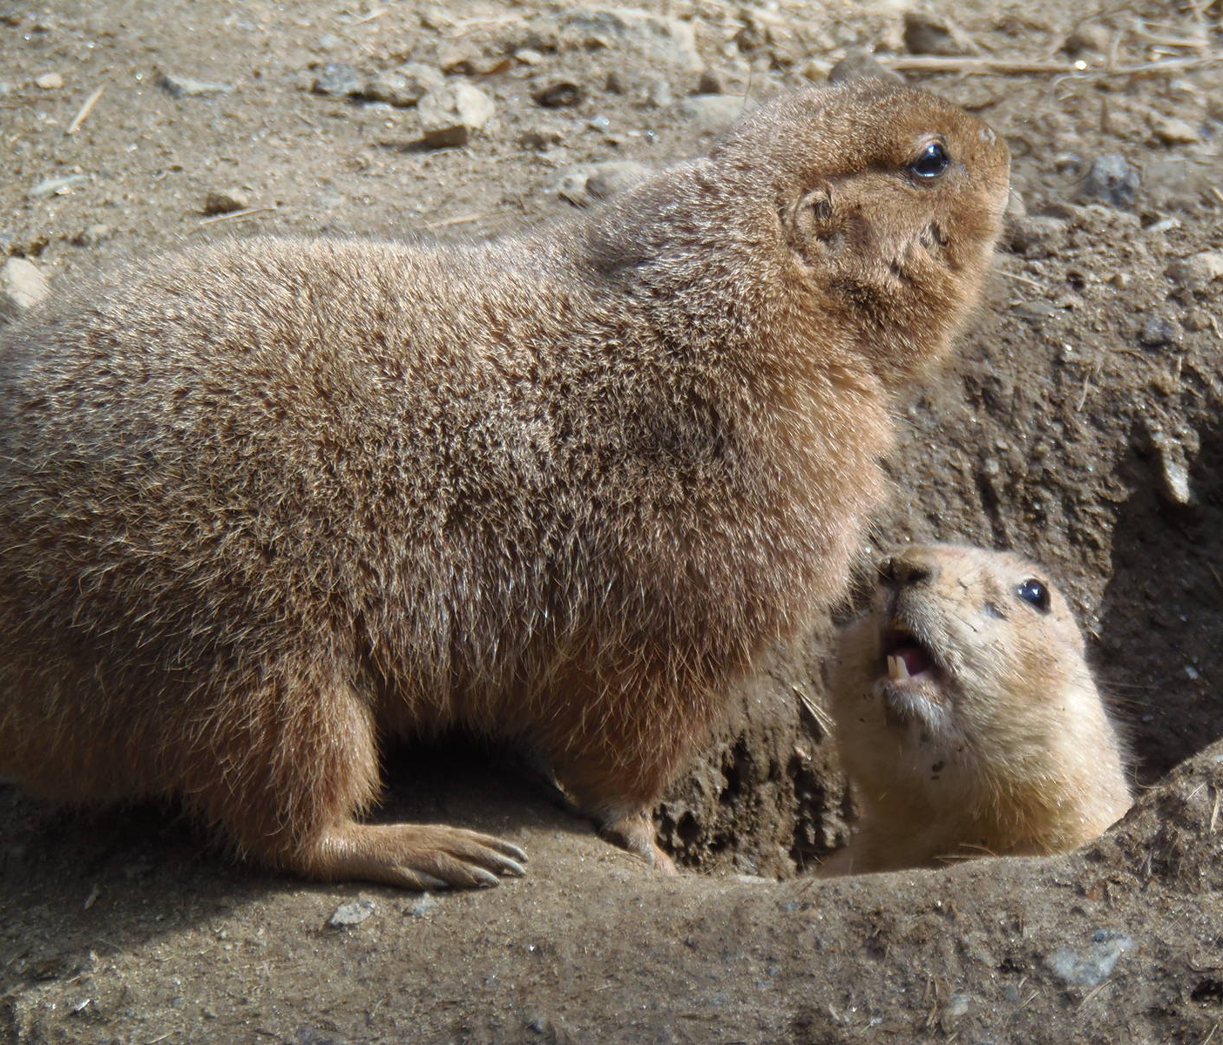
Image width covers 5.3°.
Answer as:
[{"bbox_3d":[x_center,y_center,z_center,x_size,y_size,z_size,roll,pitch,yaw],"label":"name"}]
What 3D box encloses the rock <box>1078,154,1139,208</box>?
[{"bbox_3d":[0.148,-0.102,3.910,0.018,0.015,0.016,0,21,0],"label":"rock"}]

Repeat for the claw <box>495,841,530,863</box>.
[{"bbox_3d":[-0.026,0.088,3.500,0.010,0.004,0.004,20,22,1],"label":"claw"}]

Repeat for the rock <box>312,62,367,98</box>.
[{"bbox_3d":[-0.084,-0.136,4.040,0.017,0.009,0.014,0,22,0],"label":"rock"}]

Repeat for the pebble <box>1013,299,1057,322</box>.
[{"bbox_3d":[0.126,-0.063,3.883,0.013,0.004,0.011,0,22,0],"label":"pebble"}]

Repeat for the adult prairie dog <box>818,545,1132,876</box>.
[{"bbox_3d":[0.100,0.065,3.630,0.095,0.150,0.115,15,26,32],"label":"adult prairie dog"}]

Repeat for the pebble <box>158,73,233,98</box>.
[{"bbox_3d":[-0.127,-0.133,4.000,0.023,0.006,0.011,0,21,0],"label":"pebble"}]

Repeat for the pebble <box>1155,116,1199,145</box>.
[{"bbox_3d":[0.171,-0.118,3.970,0.014,0.007,0.011,0,21,0],"label":"pebble"}]

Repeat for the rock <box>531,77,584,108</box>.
[{"bbox_3d":[-0.016,-0.132,4.032,0.016,0.007,0.013,0,22,0],"label":"rock"}]

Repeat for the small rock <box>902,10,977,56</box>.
[{"bbox_3d":[0.102,-0.151,4.060,0.024,0.012,0.018,0,21,0],"label":"small rock"}]

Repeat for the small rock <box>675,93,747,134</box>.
[{"bbox_3d":[0.032,-0.123,3.960,0.024,0.010,0.018,0,21,0],"label":"small rock"}]

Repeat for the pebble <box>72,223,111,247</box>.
[{"bbox_3d":[-0.156,-0.086,3.933,0.012,0.006,0.009,0,22,0],"label":"pebble"}]

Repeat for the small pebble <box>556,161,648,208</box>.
[{"bbox_3d":[-0.002,-0.101,3.900,0.028,0.010,0.021,0,21,0],"label":"small pebble"}]

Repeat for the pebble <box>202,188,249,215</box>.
[{"bbox_3d":[-0.116,-0.097,3.956,0.014,0.006,0.011,0,22,0],"label":"pebble"}]

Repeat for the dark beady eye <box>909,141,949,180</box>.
[{"bbox_3d":[0.086,-0.099,3.570,0.011,0.010,0.007,-8,23,-19],"label":"dark beady eye"}]

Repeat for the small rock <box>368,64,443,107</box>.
[{"bbox_3d":[-0.063,-0.134,4.000,0.023,0.011,0.017,0,21,0],"label":"small rock"}]

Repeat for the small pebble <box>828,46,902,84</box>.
[{"bbox_3d":[0.078,-0.140,4.044,0.022,0.011,0.018,0,22,0],"label":"small pebble"}]

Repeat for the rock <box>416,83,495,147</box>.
[{"bbox_3d":[-0.048,-0.125,4.005,0.024,0.017,0.019,0,22,0],"label":"rock"}]

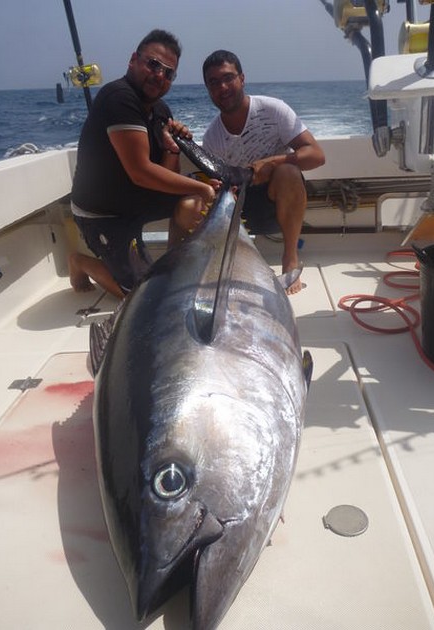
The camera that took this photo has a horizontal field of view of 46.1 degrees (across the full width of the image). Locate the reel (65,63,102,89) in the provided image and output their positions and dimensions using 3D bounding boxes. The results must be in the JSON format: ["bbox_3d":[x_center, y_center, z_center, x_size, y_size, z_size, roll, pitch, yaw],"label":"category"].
[{"bbox_3d":[-0.698,-1.252,2.663,0.170,0.115,0.120,-15,20,-22],"label":"reel"}]

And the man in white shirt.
[{"bbox_3d":[0.207,-0.661,2.393,0.580,1.020,0.660,5,25,14],"label":"man in white shirt"}]

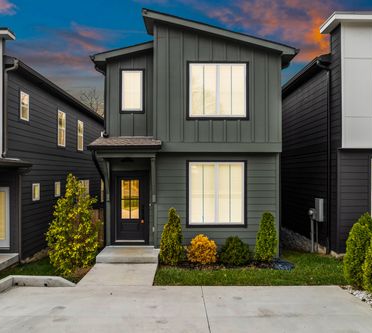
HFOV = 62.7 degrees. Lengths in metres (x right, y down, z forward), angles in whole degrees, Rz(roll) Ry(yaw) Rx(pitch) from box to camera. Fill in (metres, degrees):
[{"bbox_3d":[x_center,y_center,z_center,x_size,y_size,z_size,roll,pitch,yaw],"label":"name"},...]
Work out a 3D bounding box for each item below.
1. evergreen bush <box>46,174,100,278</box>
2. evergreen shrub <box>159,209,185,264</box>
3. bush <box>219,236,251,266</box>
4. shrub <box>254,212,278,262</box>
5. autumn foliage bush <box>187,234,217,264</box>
[{"bbox_3d":[-2.700,1.430,7.350,1.280,2.420,1.250,0,-1,-1],"label":"evergreen bush"},{"bbox_3d":[-0.370,1.920,8.320,0.660,1.530,0.660,0,-1,-1],"label":"evergreen shrub"},{"bbox_3d":[1.340,2.310,8.350,0.800,0.800,0.780,0,-1,-1],"label":"bush"},{"bbox_3d":[2.200,1.950,8.420,0.620,1.380,0.620,0,-1,-1],"label":"shrub"},{"bbox_3d":[0.450,2.270,8.350,0.800,0.800,0.780,0,-1,-1],"label":"autumn foliage bush"}]

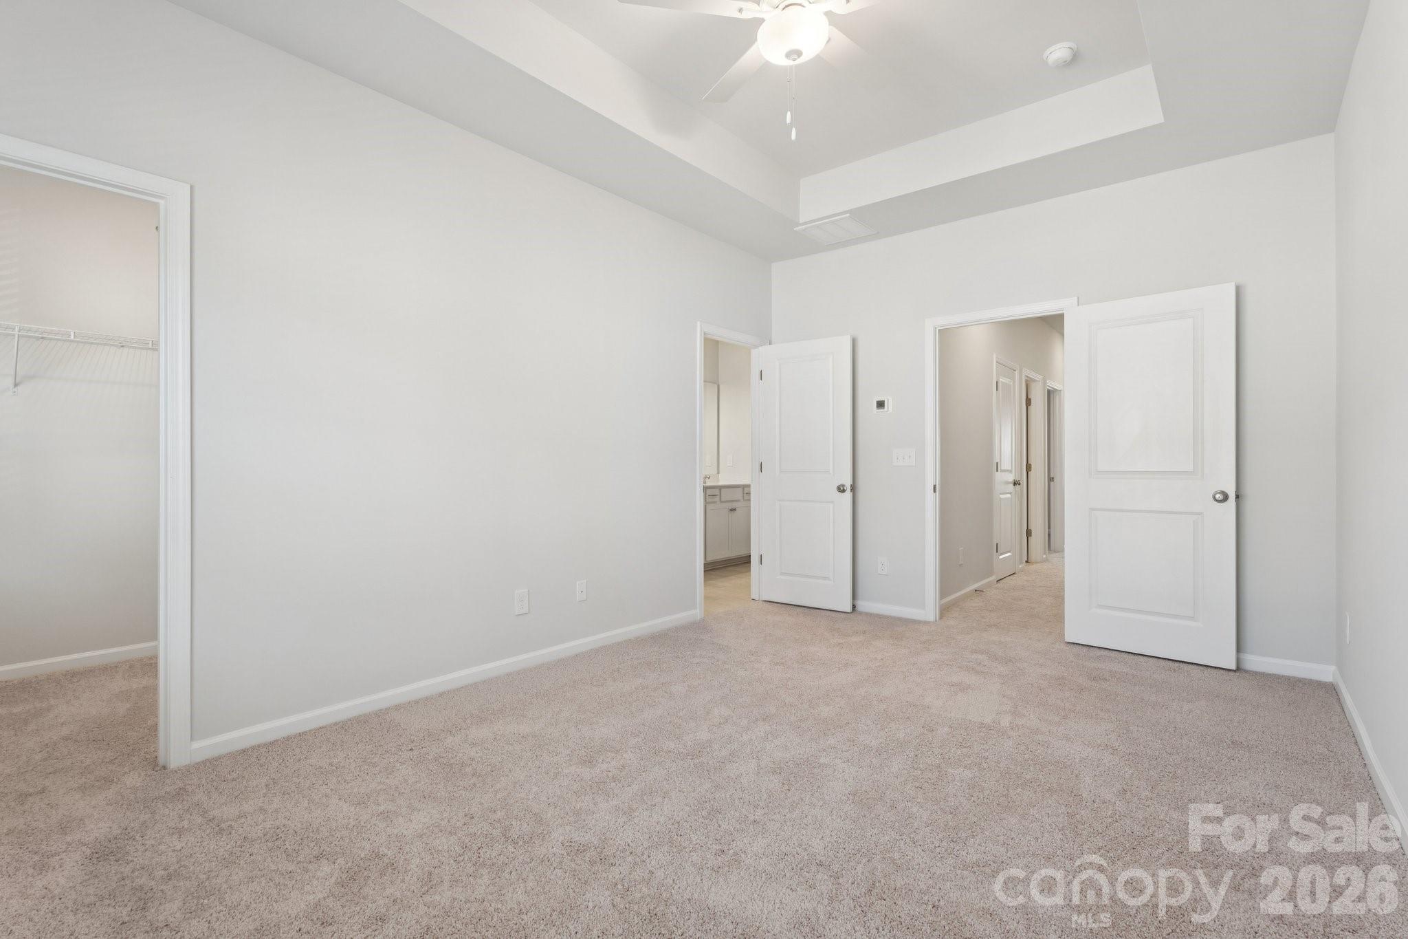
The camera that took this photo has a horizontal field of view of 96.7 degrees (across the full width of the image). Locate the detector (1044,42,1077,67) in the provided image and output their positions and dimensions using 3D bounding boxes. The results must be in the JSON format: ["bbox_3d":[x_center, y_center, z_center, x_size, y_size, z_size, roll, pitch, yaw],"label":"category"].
[{"bbox_3d":[1.685,-1.951,2.957,0.138,0.050,0.138,0,0,40],"label":"detector"}]

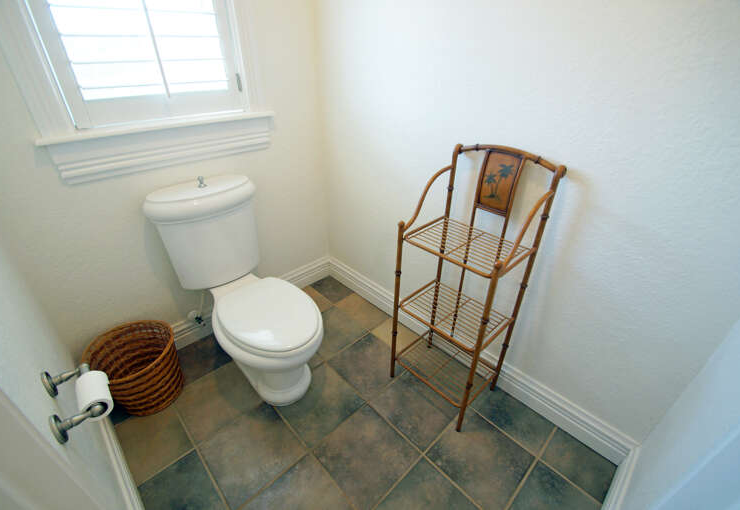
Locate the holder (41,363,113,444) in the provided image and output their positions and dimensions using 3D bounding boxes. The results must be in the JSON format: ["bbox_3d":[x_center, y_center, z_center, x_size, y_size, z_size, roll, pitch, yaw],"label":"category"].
[{"bbox_3d":[-0.703,0.339,0.776,0.097,0.076,0.212,-25,40,-38],"label":"holder"}]

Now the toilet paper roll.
[{"bbox_3d":[-0.677,0.346,0.787,0.064,0.064,0.114,-25,40,-38],"label":"toilet paper roll"}]

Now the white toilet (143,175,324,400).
[{"bbox_3d":[-0.502,0.173,1.340,0.433,0.833,0.764,-25,40,-38],"label":"white toilet"}]

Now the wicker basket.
[{"bbox_3d":[-0.943,0.485,1.323,0.309,0.291,0.333,-25,40,-38],"label":"wicker basket"}]

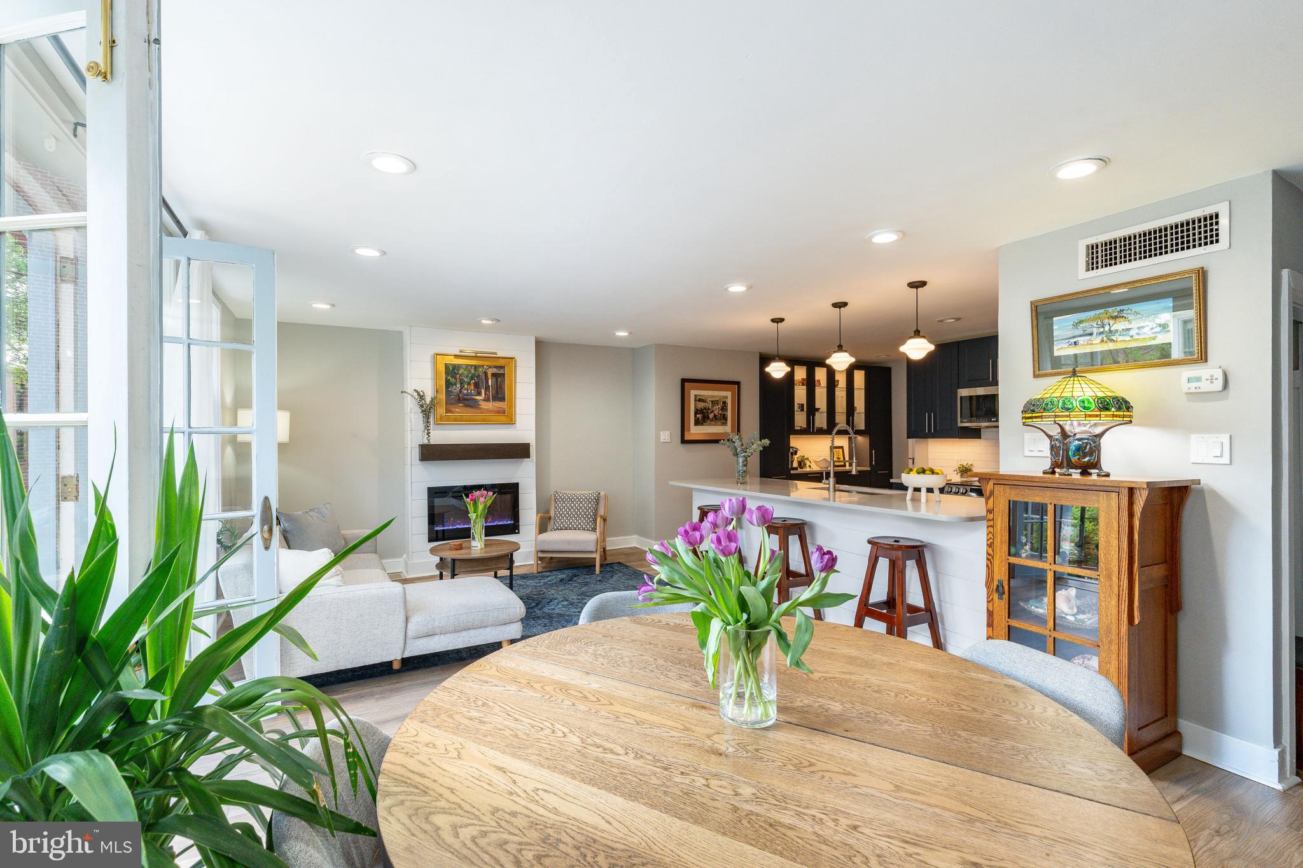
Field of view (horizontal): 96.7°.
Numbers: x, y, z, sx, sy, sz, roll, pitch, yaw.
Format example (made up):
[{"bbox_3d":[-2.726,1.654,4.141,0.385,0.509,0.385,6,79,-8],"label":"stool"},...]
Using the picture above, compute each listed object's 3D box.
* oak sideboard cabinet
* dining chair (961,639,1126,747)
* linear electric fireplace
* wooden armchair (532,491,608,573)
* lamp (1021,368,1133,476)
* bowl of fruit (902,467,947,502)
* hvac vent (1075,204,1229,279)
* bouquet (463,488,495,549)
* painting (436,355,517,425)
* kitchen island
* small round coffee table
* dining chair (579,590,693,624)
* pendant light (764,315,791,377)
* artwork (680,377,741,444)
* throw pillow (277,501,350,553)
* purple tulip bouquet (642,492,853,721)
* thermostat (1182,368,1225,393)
[{"bbox_3d":[1.943,0.792,2.648,0.485,1.192,0.720,0,0,-29],"label":"oak sideboard cabinet"},{"bbox_3d":[0.835,1.013,1.510,0.560,0.800,0.510,0,0,-21],"label":"dining chair"},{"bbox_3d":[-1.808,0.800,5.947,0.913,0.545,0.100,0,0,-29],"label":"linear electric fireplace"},{"bbox_3d":[-0.803,0.995,6.028,0.670,0.770,0.740,0,0,5],"label":"wooden armchair"},{"bbox_3d":[1.949,-0.057,2.649,0.415,0.500,0.415,0,0,-30],"label":"lamp"},{"bbox_3d":[1.890,0.358,4.010,0.312,0.235,0.312,0,0,0],"label":"bowl of fruit"},{"bbox_3d":[2.216,-0.852,2.591,0.025,0.195,0.540,0,0,-30],"label":"hvac vent"},{"bbox_3d":[-1.458,0.712,4.874,0.275,0.490,0.250,0,0,-29],"label":"bouquet"},{"bbox_3d":[-1.792,-0.449,5.929,0.795,0.695,0.050,0,0,-29],"label":"painting"},{"bbox_3d":[1.417,0.928,4.723,1.080,0.920,2.950,0,0,-29],"label":"kitchen island"},{"bbox_3d":[-1.482,1.177,4.871,0.755,0.440,0.755,0,0,0],"label":"small round coffee table"},{"bbox_3d":[0.020,1.013,1.985,0.510,0.800,0.560,0,0,-16],"label":"dining chair"},{"bbox_3d":[1.140,-0.763,5.196,0.225,0.525,0.225,0,0,0],"label":"pendant light"},{"bbox_3d":[0.740,-0.265,7.082,0.885,0.775,0.035,0,0,-30],"label":"artwork"},{"bbox_3d":[-2.690,0.785,4.601,0.150,0.460,0.470,-22,-10,26],"label":"throw pillow"},{"bbox_3d":[0.225,0.400,1.333,0.480,0.500,0.420,0,0,0],"label":"purple tulip bouquet"},{"bbox_3d":[2.300,-0.222,2.418,0.033,0.098,0.124,0,0,-30],"label":"thermostat"}]

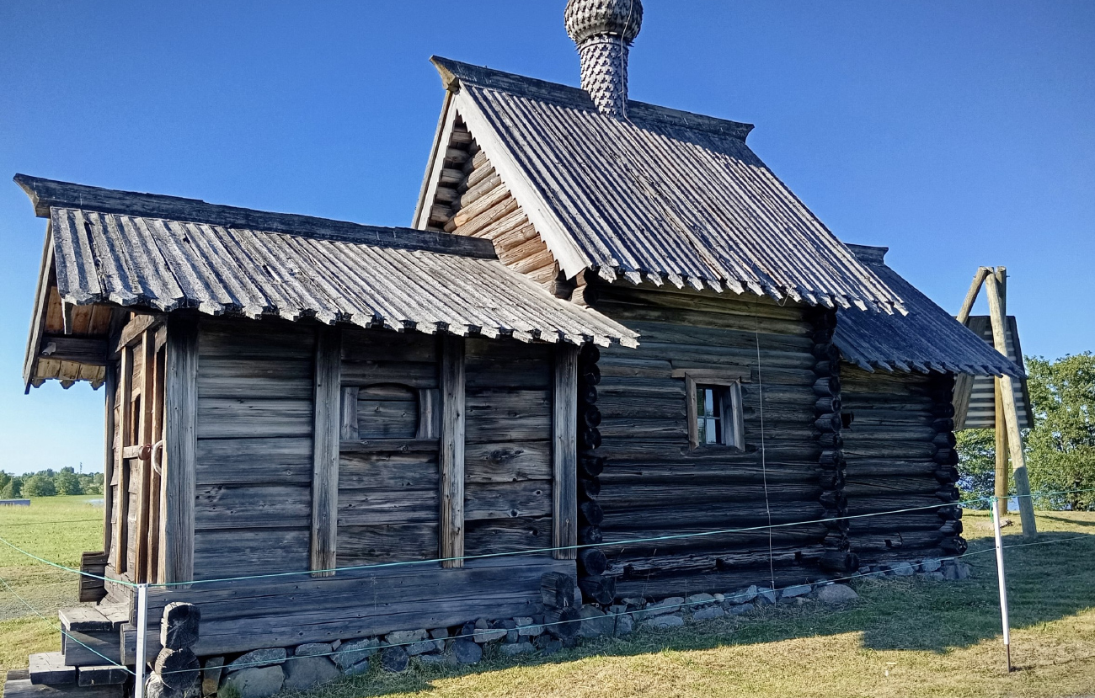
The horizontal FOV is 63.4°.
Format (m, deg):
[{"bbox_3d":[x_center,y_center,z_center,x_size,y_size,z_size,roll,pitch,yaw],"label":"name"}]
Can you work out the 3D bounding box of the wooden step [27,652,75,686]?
[{"bbox_3d":[-3.193,2.034,5.686,0.242,0.074,0.620,4,-8,-32],"label":"wooden step"}]

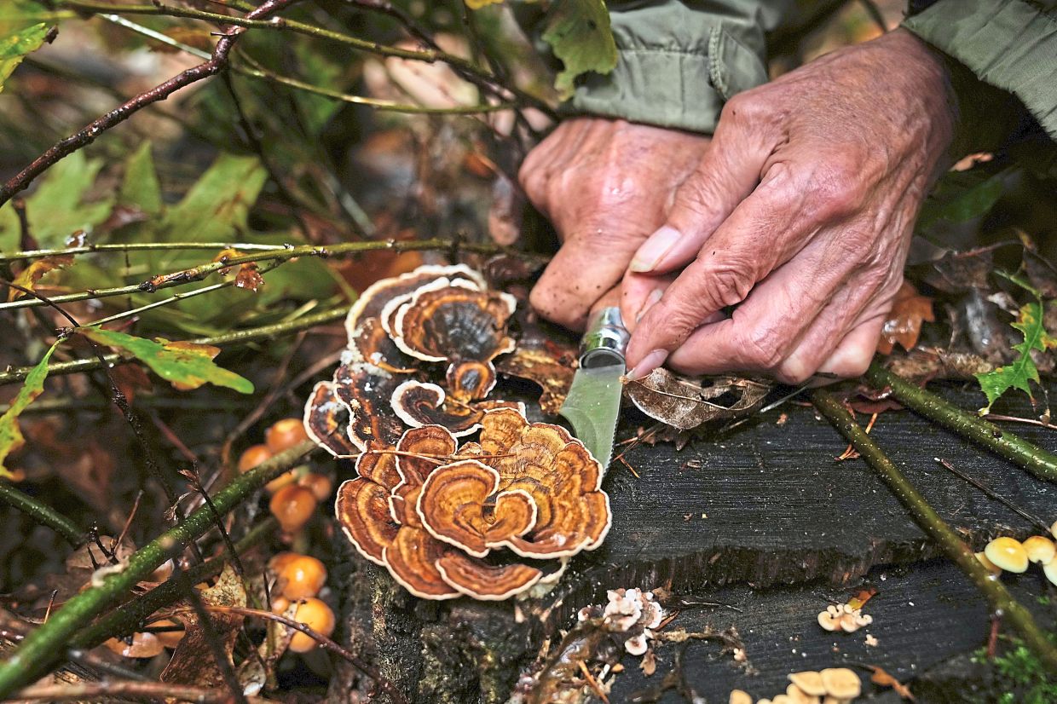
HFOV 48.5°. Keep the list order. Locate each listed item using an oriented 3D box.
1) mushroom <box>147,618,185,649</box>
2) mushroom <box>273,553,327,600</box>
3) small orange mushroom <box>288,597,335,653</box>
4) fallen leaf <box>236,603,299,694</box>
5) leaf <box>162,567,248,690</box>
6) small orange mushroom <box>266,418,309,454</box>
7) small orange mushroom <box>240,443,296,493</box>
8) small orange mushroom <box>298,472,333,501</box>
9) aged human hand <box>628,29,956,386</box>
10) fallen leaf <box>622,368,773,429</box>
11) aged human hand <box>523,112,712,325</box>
[{"bbox_3d":[-0.138,0.106,0.445,0.015,0.011,0.015,0,40,0],"label":"mushroom"},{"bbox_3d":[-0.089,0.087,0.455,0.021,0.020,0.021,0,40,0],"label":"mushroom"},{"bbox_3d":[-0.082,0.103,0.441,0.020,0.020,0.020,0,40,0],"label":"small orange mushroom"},{"bbox_3d":[-0.097,0.111,0.438,0.020,0.011,0.039,27,62,12],"label":"fallen leaf"},{"bbox_3d":[-0.121,0.103,0.438,0.032,0.014,0.049,16,57,7],"label":"leaf"},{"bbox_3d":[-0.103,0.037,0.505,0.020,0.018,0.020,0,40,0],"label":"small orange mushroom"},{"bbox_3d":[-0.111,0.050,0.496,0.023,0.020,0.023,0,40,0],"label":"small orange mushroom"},{"bbox_3d":[-0.090,0.058,0.499,0.017,0.015,0.017,0,40,0],"label":"small orange mushroom"},{"bbox_3d":[0.106,-0.052,0.460,0.103,0.072,0.165,46,74,0],"label":"aged human hand"},{"bbox_3d":[0.064,0.018,0.445,0.057,0.017,0.035,0,40,0],"label":"fallen leaf"},{"bbox_3d":[0.039,-0.056,0.496,0.098,0.072,0.108,9,52,22],"label":"aged human hand"}]

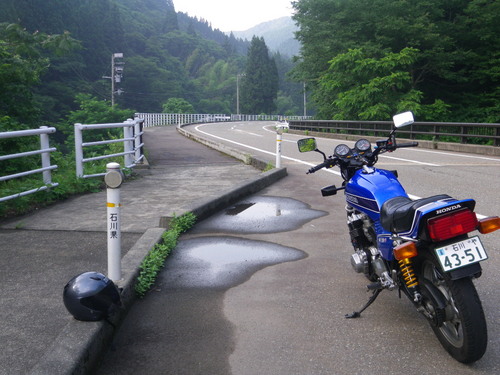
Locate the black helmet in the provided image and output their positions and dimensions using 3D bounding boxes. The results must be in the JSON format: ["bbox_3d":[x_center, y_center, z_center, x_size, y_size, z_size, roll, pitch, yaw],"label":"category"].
[{"bbox_3d":[-0.912,0.625,3.514,0.330,0.270,0.260,1,8,10],"label":"black helmet"}]

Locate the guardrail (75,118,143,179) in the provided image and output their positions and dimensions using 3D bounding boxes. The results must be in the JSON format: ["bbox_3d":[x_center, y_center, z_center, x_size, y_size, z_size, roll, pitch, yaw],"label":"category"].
[{"bbox_3d":[-2.566,-0.883,12.204,0.460,0.960,4.400,1,8,5],"label":"guardrail"}]

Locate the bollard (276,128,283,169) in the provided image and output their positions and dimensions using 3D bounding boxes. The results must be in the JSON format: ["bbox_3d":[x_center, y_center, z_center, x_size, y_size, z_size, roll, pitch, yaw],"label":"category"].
[{"bbox_3d":[0.570,-0.775,11.852,0.120,0.840,0.140,-2,8,-14],"label":"bollard"}]

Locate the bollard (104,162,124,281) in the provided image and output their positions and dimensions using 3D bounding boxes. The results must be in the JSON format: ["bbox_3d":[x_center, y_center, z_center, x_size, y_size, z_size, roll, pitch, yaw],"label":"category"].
[{"bbox_3d":[-0.949,0.239,4.258,0.120,0.840,0.140,-2,8,-13],"label":"bollard"}]

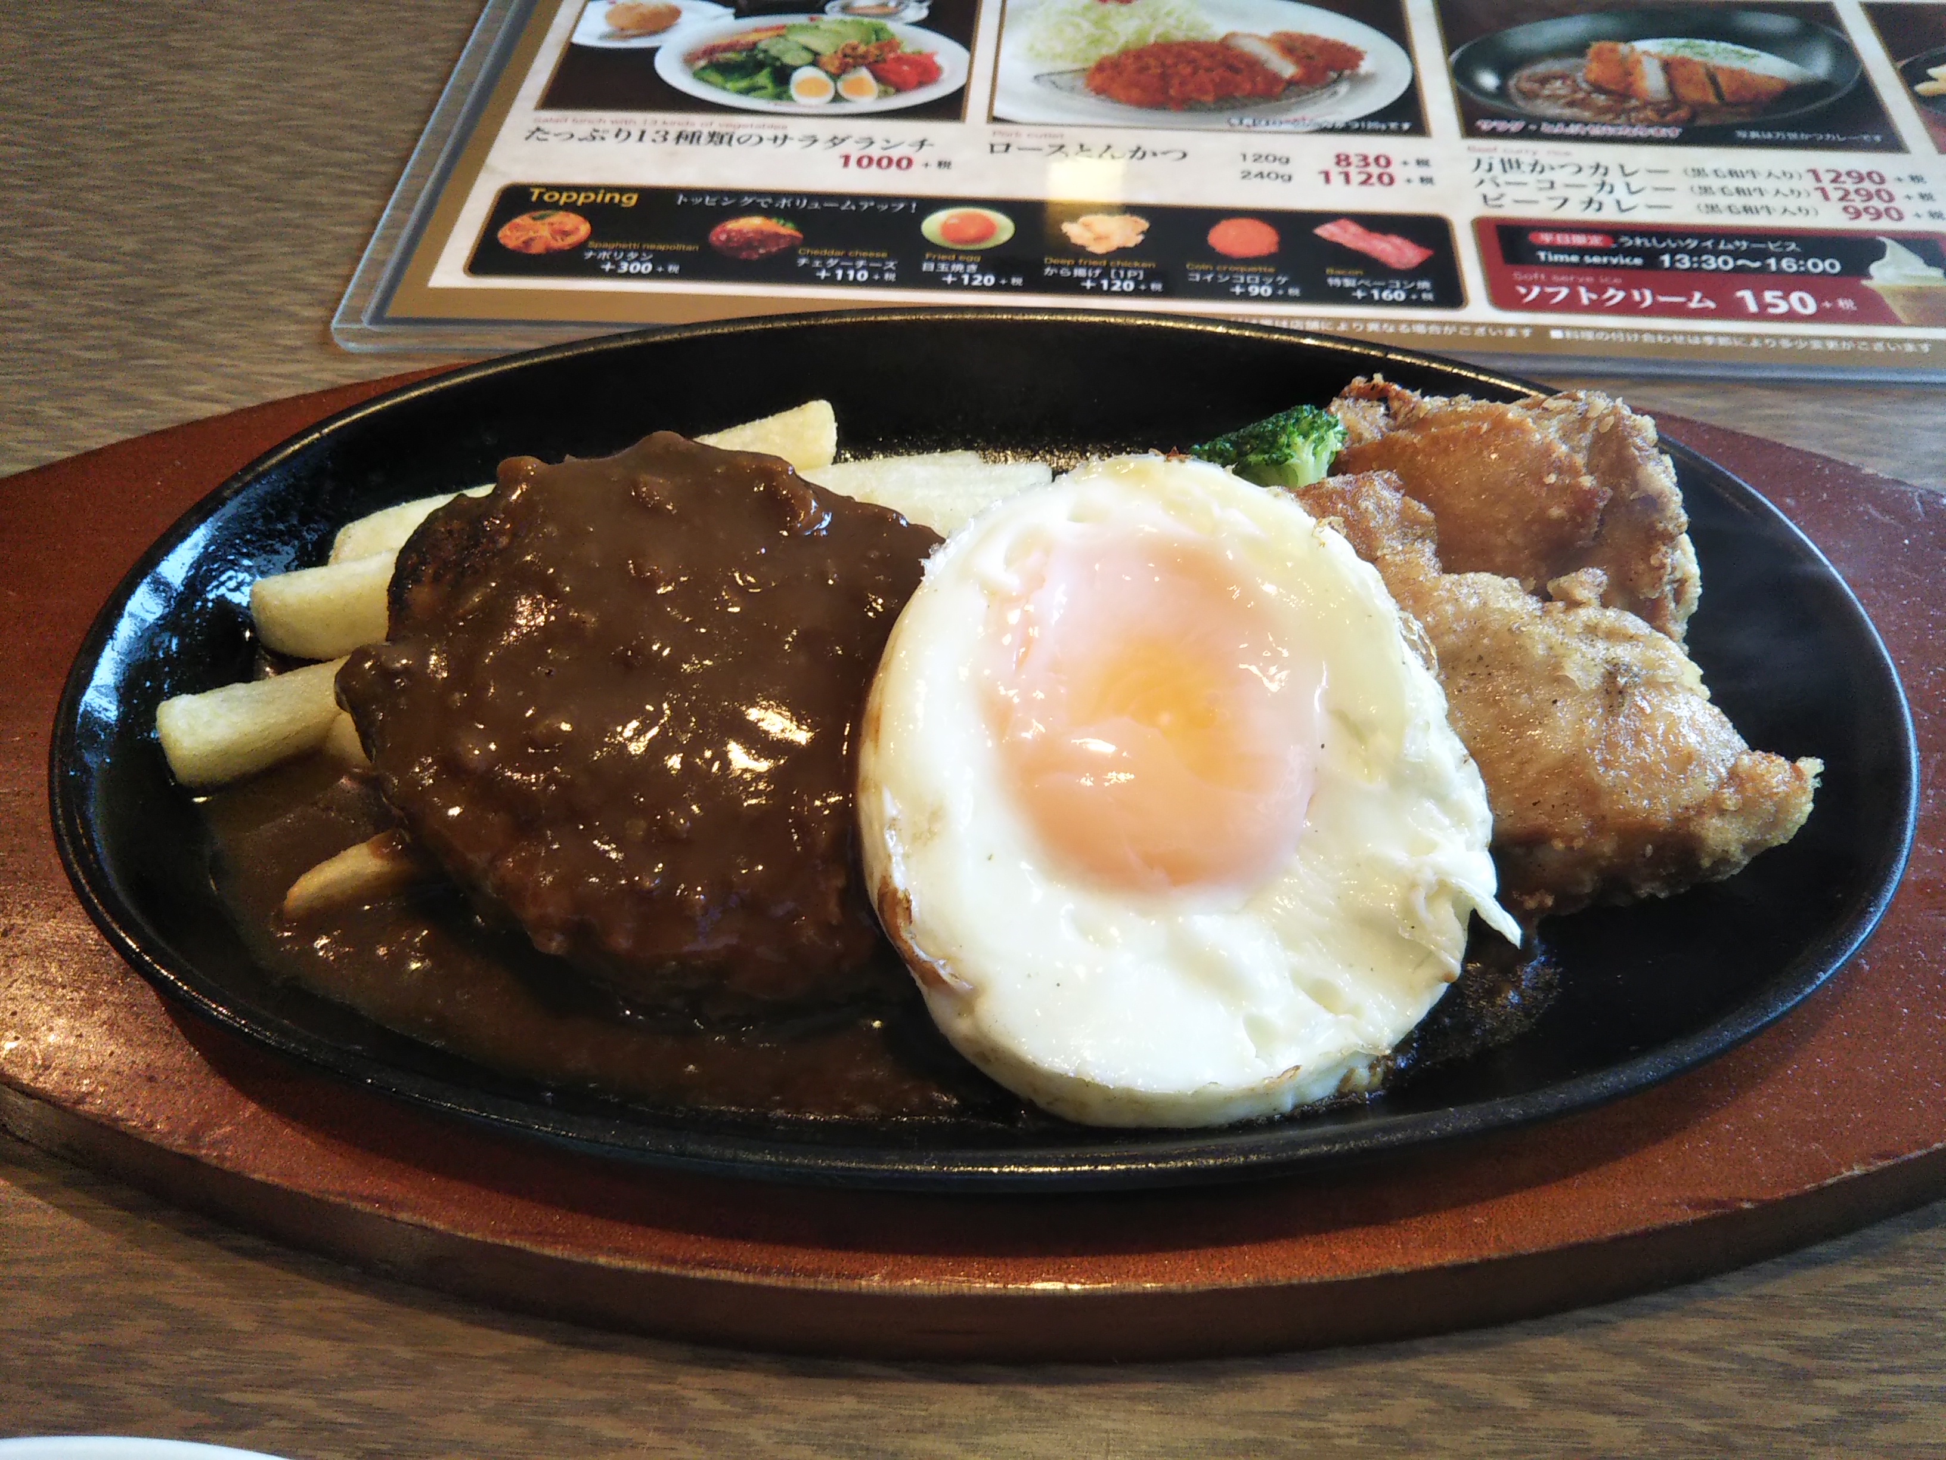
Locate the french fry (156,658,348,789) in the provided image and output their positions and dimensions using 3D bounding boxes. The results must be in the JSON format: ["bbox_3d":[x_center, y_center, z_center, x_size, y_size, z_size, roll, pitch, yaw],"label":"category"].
[{"bbox_3d":[-0.093,-0.004,0.249,0.050,0.009,0.011,-15,52,-11],"label":"french fry"}]

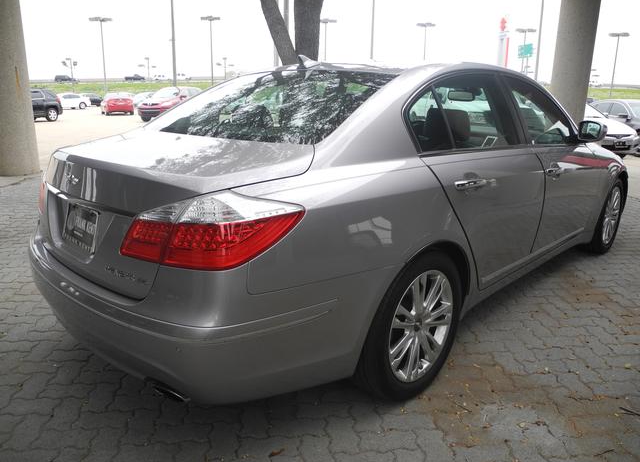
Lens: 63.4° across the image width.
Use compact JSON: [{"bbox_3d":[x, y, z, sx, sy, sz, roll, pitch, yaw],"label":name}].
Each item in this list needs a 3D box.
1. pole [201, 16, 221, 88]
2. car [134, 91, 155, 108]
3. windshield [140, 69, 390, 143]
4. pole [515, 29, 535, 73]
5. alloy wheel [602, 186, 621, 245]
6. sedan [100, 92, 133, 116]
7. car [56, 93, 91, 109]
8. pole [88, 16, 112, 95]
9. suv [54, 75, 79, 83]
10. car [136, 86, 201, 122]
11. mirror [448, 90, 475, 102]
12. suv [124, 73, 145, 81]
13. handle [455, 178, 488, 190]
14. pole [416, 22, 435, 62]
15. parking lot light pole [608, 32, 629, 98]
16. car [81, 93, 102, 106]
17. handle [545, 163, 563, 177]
[{"bbox_3d":[-11.596,-18.235,56.068,2.120,9.320,2.120,-2,15,-11],"label":"pole"},{"bbox_3d":[-16.879,-13.171,52.829,1.780,1.500,4.500,7,16,24],"label":"car"},{"bbox_3d":[-0.217,-0.657,2.592,1.170,0.130,0.740,14,44,41],"label":"windshield"},{"bbox_3d":[21.479,-16.922,55.168,2.100,8.544,0.450,3,15,10],"label":"pole"},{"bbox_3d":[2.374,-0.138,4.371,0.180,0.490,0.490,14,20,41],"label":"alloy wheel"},{"bbox_3d":[-14.247,-8.891,36.308,1.760,1.460,4.500,-7,16,-27],"label":"sedan"},{"bbox_3d":[-22.962,-11.560,46.351,4.600,1.440,1.800,-7,16,-27],"label":"car"},{"bbox_3d":[-21.983,-17.257,53.176,2.170,8.720,2.170,-5,16,-21],"label":"pole"},{"bbox_3d":[-63.782,-38.043,130.000,5.100,1.850,2.000,0,15,0],"label":"suv"},{"bbox_3d":[-7.595,-6.801,28.005,1.820,1.690,4.500,6,15,21],"label":"car"},{"bbox_3d":[1.046,-1.003,3.841,0.050,0.080,0.250,-9,17,-31],"label":"mirror"},{"bbox_3d":[-49.010,-40.489,137.000,5.400,1.850,2.000,0,15,0],"label":"suv"},{"bbox_3d":[0.652,-0.204,2.222,0.055,0.050,0.260,14,20,41],"label":"handle"},{"bbox_3d":[11.984,-19.113,59.984,2.100,9.430,2.100,3,15,11],"label":"pole"},{"bbox_3d":[31.946,-17.055,56.446,2.100,8.424,0.450,4,15,14],"label":"parking lot light pole"},{"bbox_3d":[-26.149,-14.445,57.000,4.600,1.450,1.800,-8,17,-29],"label":"car"},{"bbox_3d":[1.384,-0.354,3.066,0.060,0.045,0.240,14,20,41],"label":"handle"}]

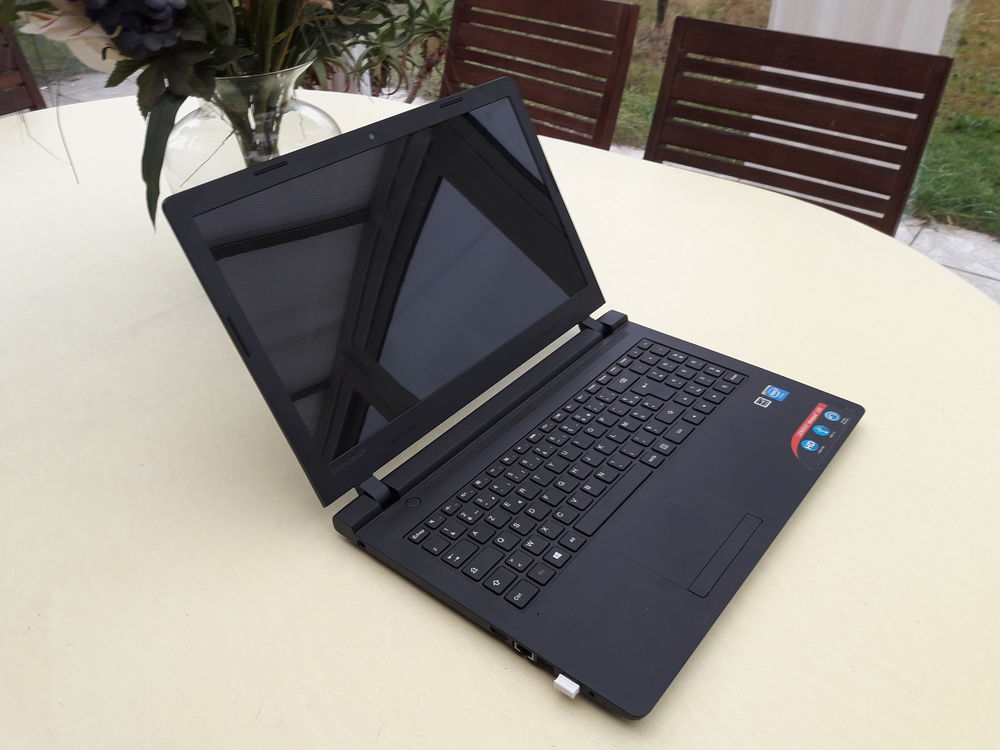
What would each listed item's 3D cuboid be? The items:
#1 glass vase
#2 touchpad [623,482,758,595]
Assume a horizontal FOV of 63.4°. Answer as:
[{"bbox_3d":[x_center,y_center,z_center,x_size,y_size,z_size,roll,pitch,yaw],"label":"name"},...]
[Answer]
[{"bbox_3d":[-0.331,-0.318,1.085,0.240,0.207,0.240,-12,36,-14],"label":"glass vase"},{"bbox_3d":[0.137,0.116,0.587,0.071,0.002,0.091,24,42,32],"label":"touchpad"}]

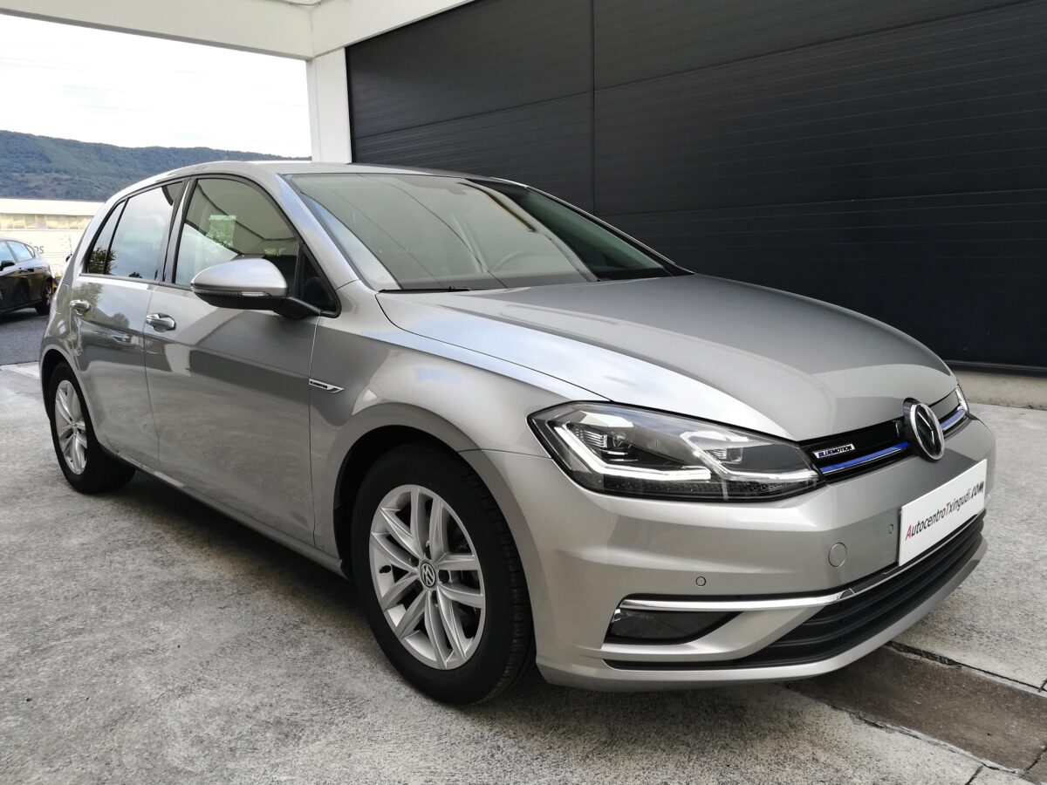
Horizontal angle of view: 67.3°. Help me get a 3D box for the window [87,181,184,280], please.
[{"bbox_3d":[-1.542,-0.630,3.126,0.820,0.386,0.050,8,-9,43],"label":"window"}]

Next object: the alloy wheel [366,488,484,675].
[{"bbox_3d":[-0.178,0.425,1.916,0.442,0.442,0.180,8,13,44],"label":"alloy wheel"}]

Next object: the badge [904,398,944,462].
[{"bbox_3d":[0.942,0.094,1.866,0.148,0.150,0.045,-10,-11,-45],"label":"badge"}]

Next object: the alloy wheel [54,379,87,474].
[{"bbox_3d":[-2.059,0.154,3.736,0.442,0.442,0.180,8,12,43],"label":"alloy wheel"}]

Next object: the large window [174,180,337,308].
[{"bbox_3d":[-0.822,-0.487,2.424,1.110,0.471,0.050,8,-9,43],"label":"large window"}]

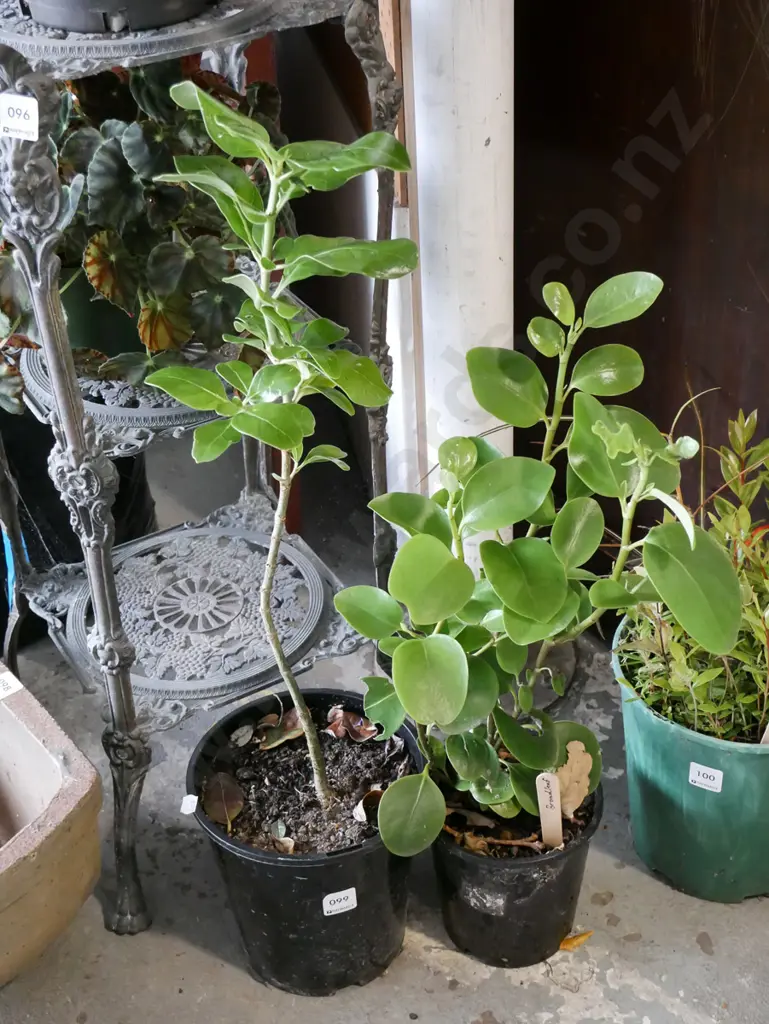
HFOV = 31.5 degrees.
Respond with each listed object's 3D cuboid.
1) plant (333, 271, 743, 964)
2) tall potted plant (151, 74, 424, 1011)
[{"bbox_3d":[0.162,0.152,1.438,0.420,0.810,0.350,-3,33,0],"label":"plant"},{"bbox_3d":[-0.094,0.077,1.386,0.290,1.016,0.290,-3,33,0],"label":"tall potted plant"}]

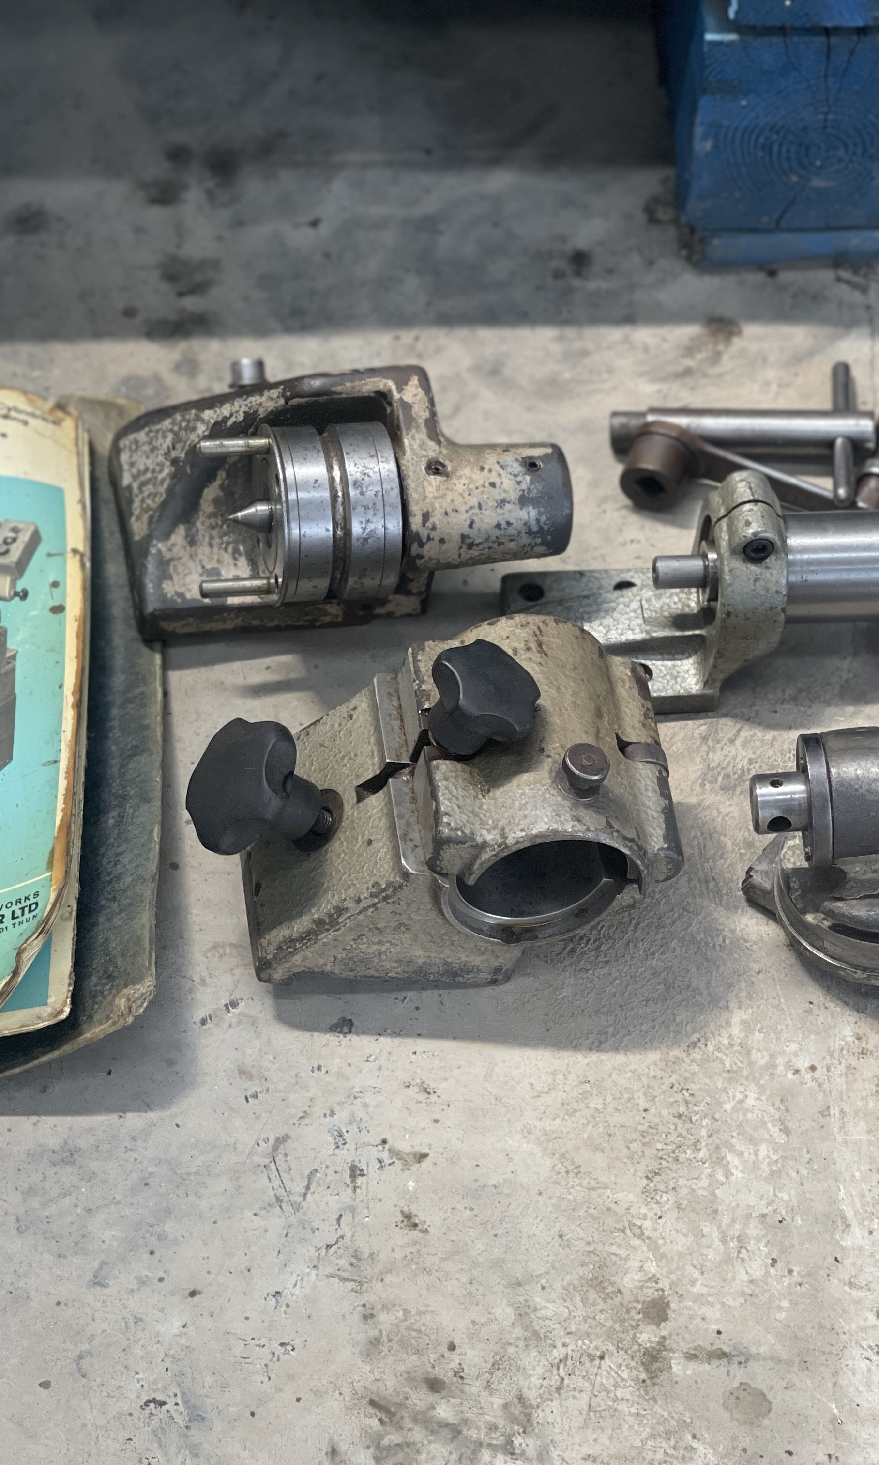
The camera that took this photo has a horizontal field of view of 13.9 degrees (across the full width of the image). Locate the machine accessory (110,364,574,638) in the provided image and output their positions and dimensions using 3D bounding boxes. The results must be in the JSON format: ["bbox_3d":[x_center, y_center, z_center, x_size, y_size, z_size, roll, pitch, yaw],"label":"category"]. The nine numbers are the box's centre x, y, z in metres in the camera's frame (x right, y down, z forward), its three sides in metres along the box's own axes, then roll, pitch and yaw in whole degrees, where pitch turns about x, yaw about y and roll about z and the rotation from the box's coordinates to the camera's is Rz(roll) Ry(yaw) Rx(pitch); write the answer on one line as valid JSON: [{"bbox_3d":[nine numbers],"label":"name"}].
[{"bbox_3d":[-0.034,-0.087,1.318,0.167,0.067,0.070,-4,51,-3],"label":"machine accessory"}]

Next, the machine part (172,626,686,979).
[{"bbox_3d":[-0.004,0.016,1.211,0.161,0.103,0.098,-5,51,-4],"label":"machine part"}]

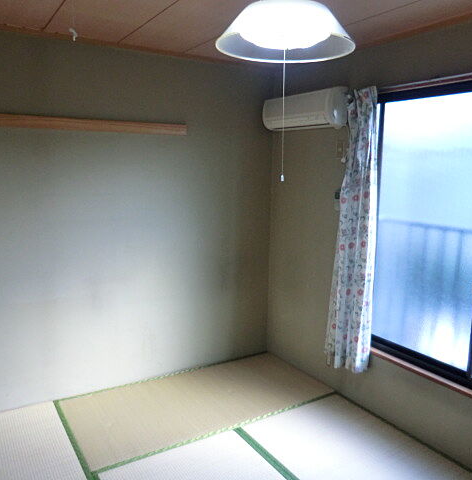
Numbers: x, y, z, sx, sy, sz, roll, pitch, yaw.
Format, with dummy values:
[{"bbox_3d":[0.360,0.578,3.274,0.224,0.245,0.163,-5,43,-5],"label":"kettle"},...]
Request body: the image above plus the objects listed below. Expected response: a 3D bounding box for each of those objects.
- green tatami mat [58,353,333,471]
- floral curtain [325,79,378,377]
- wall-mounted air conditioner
[{"bbox_3d":[-0.246,1.159,3.205,1.804,0.031,0.877,-5,11,-32],"label":"green tatami mat"},{"bbox_3d":[0.767,-0.023,2.952,0.148,1.878,0.303,-5,11,-32],"label":"floral curtain"},{"bbox_3d":[0.489,-0.947,3.272,0.184,0.249,0.758,-5,11,-32],"label":"wall-mounted air conditioner"}]

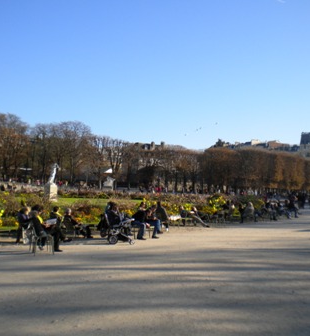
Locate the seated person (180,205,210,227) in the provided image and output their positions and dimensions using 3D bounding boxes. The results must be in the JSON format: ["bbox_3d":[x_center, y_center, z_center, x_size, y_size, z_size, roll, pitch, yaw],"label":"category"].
[{"bbox_3d":[1.780,2.153,20.412,1.200,1.050,0.570,0,-3,5],"label":"seated person"}]

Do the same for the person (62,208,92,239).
[{"bbox_3d":[-2.587,1.867,15.320,1.000,1.060,0.580,1,-3,-15],"label":"person"}]

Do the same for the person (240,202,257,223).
[{"bbox_3d":[4.863,2.288,23.309,0.750,1.100,0.550,1,-3,-20],"label":"person"}]

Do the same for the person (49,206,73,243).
[{"bbox_3d":[-2.920,1.745,13.925,0.800,1.150,0.550,1,-3,-15],"label":"person"}]

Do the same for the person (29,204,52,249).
[{"bbox_3d":[-3.027,1.598,12.080,0.750,1.240,0.550,1,-3,-15],"label":"person"}]

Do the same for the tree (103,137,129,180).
[{"bbox_3d":[-8.475,-0.796,97.192,5.300,11.000,5.300,0,-3,0],"label":"tree"}]

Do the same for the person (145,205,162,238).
[{"bbox_3d":[-0.034,1.818,15.523,0.750,1.180,0.550,0,-3,0],"label":"person"}]

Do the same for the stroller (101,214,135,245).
[{"bbox_3d":[-1.101,1.831,13.670,0.980,0.950,0.580,0,-3,0],"label":"stroller"}]

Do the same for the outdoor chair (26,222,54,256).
[{"bbox_3d":[-2.937,1.771,11.670,0.600,0.850,0.570,1,-3,-15],"label":"outdoor chair"}]

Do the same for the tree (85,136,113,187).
[{"bbox_3d":[-11.875,-1.205,95.211,6.000,11.600,6.000,0,-3,0],"label":"tree"}]

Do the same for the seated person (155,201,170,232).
[{"bbox_3d":[0.290,1.893,17.522,0.700,1.250,0.550,2,-4,-30],"label":"seated person"}]

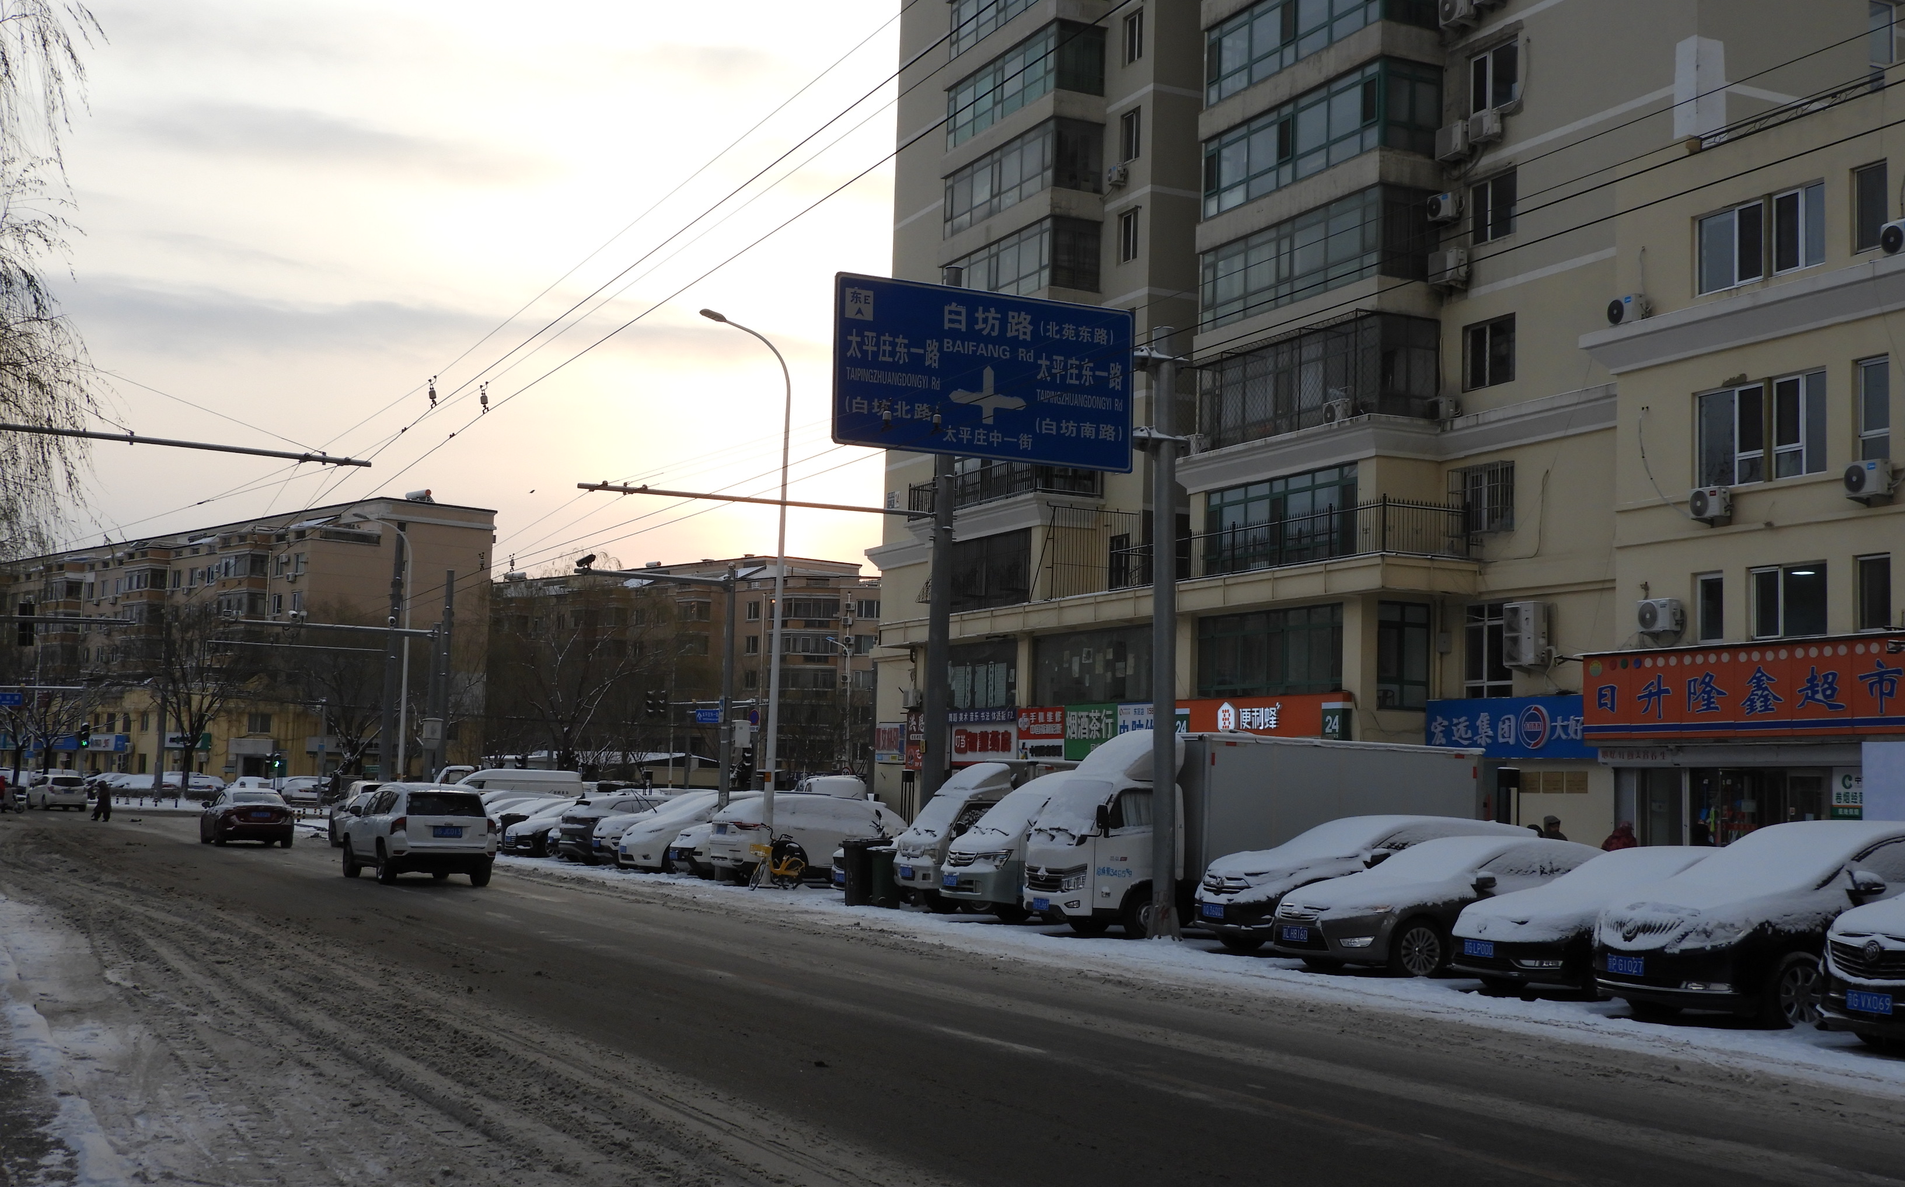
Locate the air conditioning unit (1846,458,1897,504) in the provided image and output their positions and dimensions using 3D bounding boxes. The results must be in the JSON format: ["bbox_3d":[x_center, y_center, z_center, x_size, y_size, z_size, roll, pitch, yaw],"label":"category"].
[{"bbox_3d":[13.675,-1.674,32.756,0.290,0.534,0.697,4,-6,-25],"label":"air conditioning unit"}]

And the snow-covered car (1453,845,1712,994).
[{"bbox_3d":[7.023,3.183,21.214,4.850,1.500,1.840,4,-6,-25],"label":"snow-covered car"}]

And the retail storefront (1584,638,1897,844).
[{"bbox_3d":[13.165,3.111,35.747,1.200,4.485,7.195,4,-6,-25],"label":"retail storefront"}]

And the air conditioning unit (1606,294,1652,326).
[{"bbox_3d":[12.152,-5.078,39.610,0.280,0.510,0.710,4,-6,-25],"label":"air conditioning unit"}]

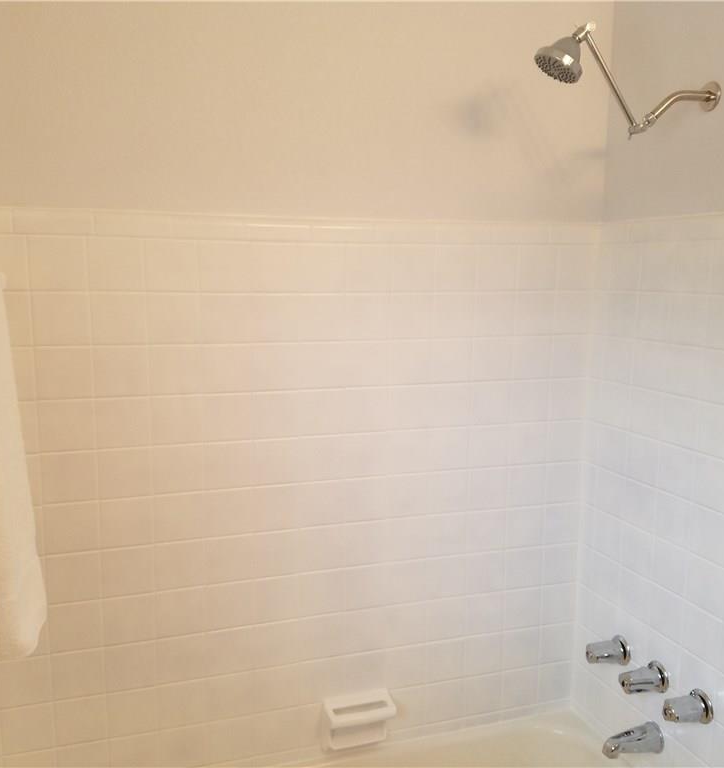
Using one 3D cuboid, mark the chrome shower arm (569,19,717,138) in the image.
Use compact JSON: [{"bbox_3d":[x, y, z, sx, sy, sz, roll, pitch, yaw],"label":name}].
[{"bbox_3d":[0.558,-0.590,1.528,0.343,0.213,0.078,-2,8,-18],"label":"chrome shower arm"}]

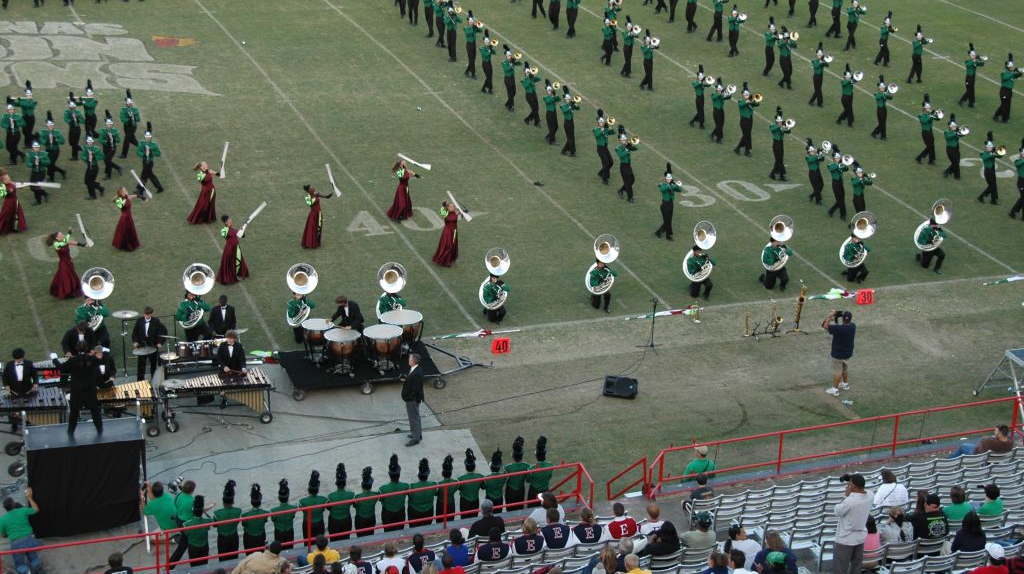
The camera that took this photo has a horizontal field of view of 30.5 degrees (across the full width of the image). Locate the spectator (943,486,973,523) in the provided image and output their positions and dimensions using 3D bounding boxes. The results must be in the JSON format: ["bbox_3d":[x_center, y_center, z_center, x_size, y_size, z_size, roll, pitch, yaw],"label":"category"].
[{"bbox_3d":[6.483,3.450,28.203,0.470,1.230,0.760,-7,23,-22],"label":"spectator"}]

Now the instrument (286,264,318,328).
[{"bbox_3d":[-4.458,0.169,39.706,0.680,1.370,0.580,-4,22,-15],"label":"instrument"}]

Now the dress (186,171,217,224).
[{"bbox_3d":[-7.820,-2.326,47.404,0.680,1.270,0.620,18,26,36],"label":"dress"}]

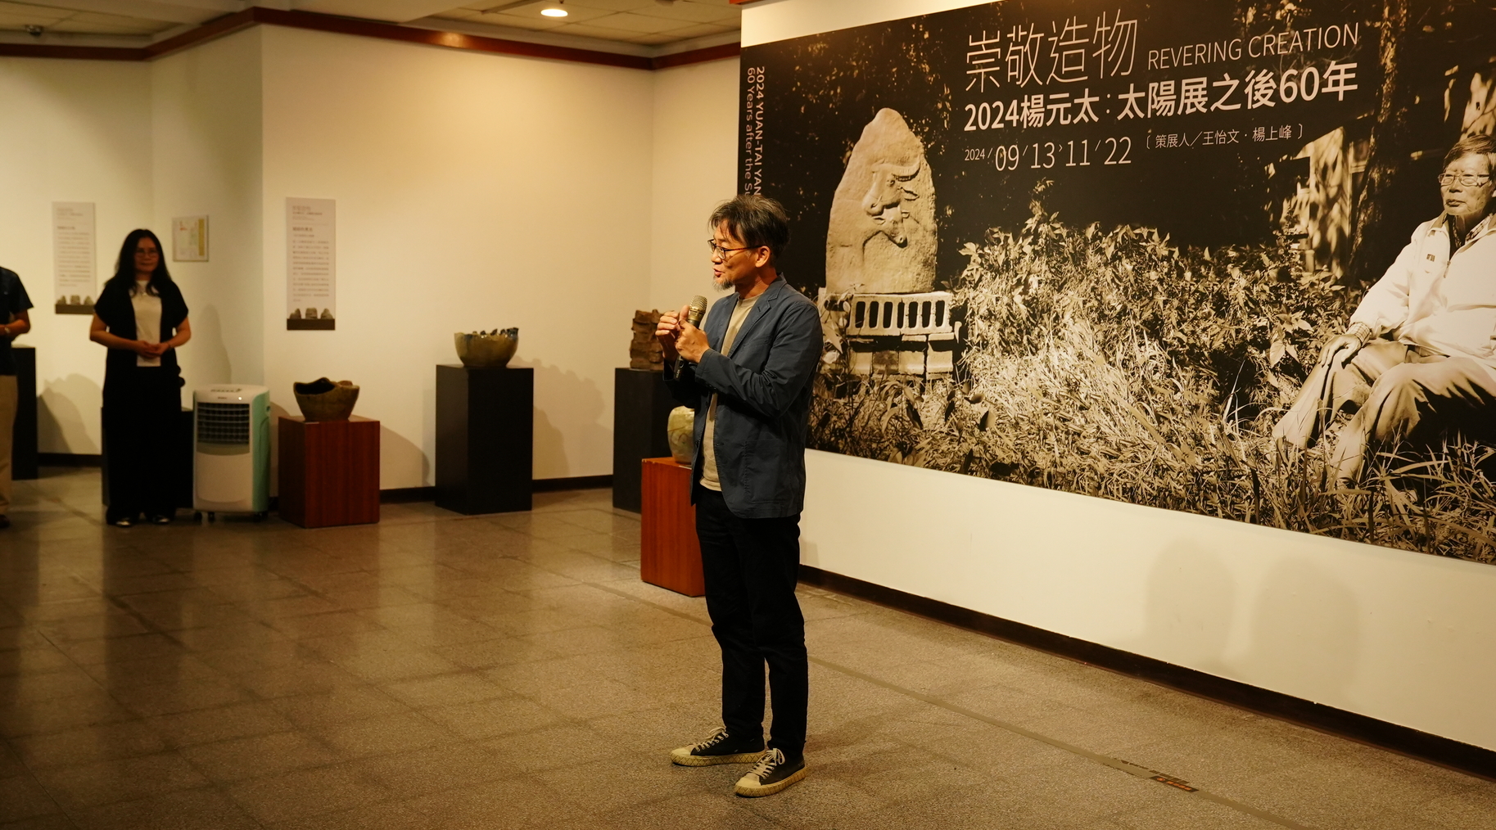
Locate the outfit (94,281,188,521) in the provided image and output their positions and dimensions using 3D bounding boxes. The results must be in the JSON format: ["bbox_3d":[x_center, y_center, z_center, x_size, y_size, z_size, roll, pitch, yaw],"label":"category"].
[{"bbox_3d":[-3.551,-0.096,8.999,0.540,1.390,0.280,-1,6,-23],"label":"outfit"}]

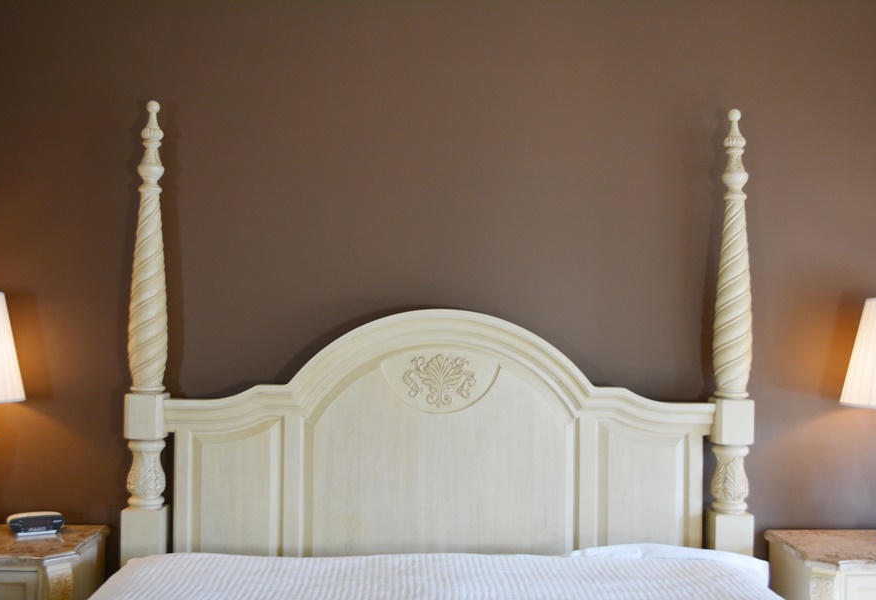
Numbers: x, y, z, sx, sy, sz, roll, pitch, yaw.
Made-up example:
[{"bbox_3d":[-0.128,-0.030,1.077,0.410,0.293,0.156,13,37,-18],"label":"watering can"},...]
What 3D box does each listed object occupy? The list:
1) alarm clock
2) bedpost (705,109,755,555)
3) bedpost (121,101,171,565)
[{"bbox_3d":[-1.335,0.737,2.996,0.172,0.067,0.100,1,0,-22],"label":"alarm clock"},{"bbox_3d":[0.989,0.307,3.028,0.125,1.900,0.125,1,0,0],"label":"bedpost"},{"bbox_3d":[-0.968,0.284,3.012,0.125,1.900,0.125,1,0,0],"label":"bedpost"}]

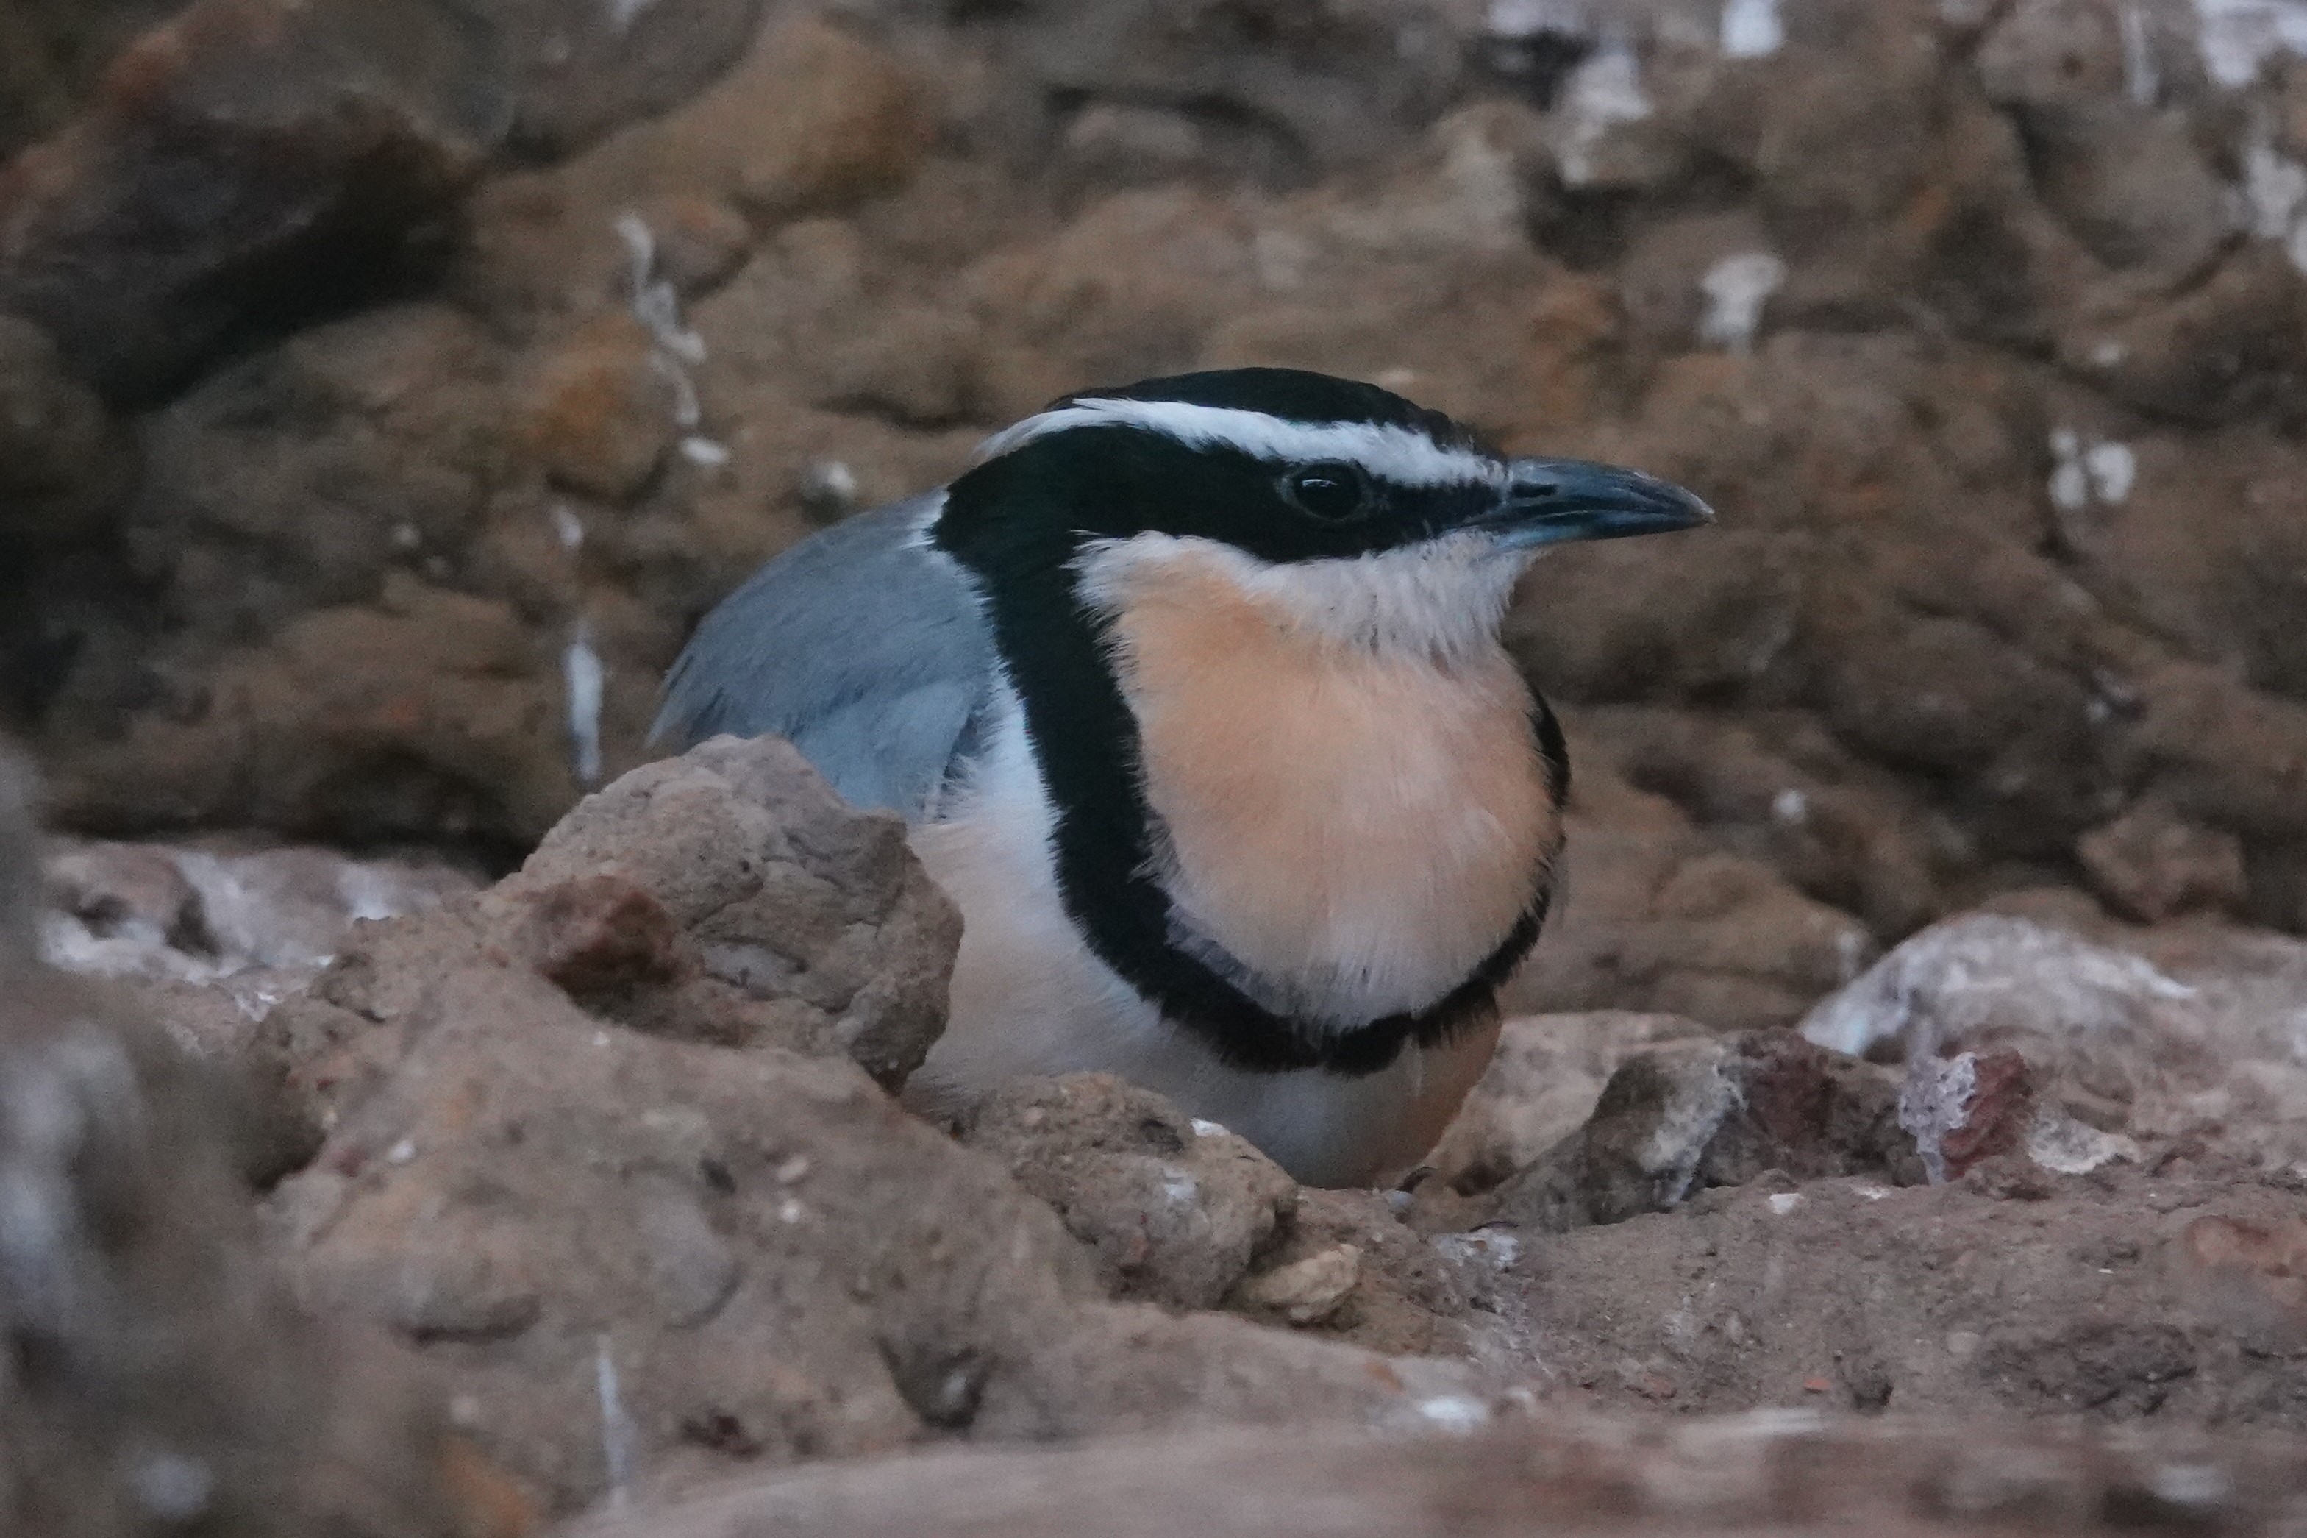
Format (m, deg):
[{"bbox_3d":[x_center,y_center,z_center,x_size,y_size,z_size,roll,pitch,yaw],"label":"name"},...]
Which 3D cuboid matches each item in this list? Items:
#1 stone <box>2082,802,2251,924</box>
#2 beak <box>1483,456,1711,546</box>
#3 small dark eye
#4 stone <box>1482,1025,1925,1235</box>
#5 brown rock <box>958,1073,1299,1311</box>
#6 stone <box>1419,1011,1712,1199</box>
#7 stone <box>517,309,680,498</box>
[{"bbox_3d":[0.091,0.008,2.150,0.016,0.011,0.011,0,7,0],"label":"stone"},{"bbox_3d":[0.038,-0.023,2.030,0.021,0.007,0.007,5,5,12],"label":"beak"},{"bbox_3d":[0.015,-0.024,2.030,0.007,0.005,0.004,-1,7,-5],"label":"small dark eye"},{"bbox_3d":[0.048,0.031,2.050,0.037,0.017,0.023,0,7,0],"label":"stone"},{"bbox_3d":[-0.002,0.036,2.000,0.029,0.019,0.023,0,7,0],"label":"brown rock"},{"bbox_3d":[0.036,0.029,2.080,0.026,0.016,0.019,0,7,0],"label":"stone"},{"bbox_3d":[-0.050,-0.033,2.150,0.014,0.017,0.011,0,7,0],"label":"stone"}]

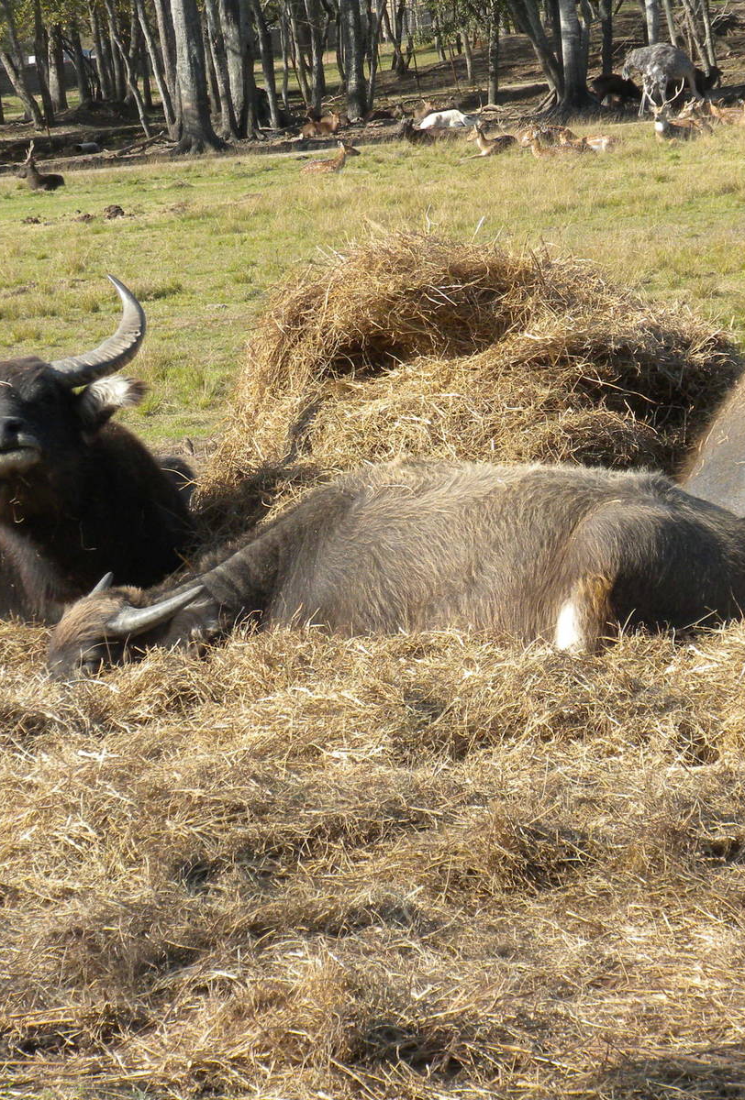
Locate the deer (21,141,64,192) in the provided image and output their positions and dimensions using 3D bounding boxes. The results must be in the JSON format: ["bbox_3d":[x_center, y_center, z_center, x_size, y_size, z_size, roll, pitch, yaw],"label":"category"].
[{"bbox_3d":[-6.120,-7.146,94.000,1.000,0.950,0.480,-7,6,-30],"label":"deer"}]

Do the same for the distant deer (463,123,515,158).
[{"bbox_3d":[2.260,-7.881,97.000,1.100,0.720,0.420,-6,6,-27],"label":"distant deer"}]

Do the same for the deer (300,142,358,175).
[{"bbox_3d":[-0.788,-7.373,95.000,1.100,0.680,0.420,-4,5,0],"label":"deer"}]

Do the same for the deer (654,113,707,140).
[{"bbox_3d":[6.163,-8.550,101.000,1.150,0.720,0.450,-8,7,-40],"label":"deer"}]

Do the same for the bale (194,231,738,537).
[{"bbox_3d":[0.311,-0.466,16.600,1.750,1.200,1.500,-4,5,0],"label":"bale"}]

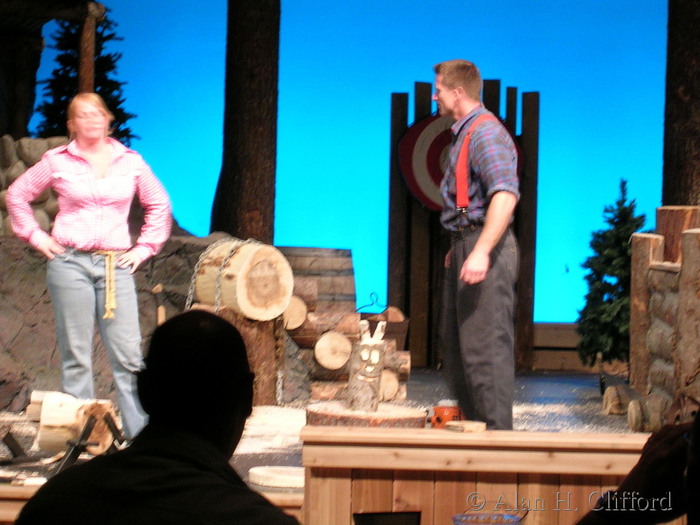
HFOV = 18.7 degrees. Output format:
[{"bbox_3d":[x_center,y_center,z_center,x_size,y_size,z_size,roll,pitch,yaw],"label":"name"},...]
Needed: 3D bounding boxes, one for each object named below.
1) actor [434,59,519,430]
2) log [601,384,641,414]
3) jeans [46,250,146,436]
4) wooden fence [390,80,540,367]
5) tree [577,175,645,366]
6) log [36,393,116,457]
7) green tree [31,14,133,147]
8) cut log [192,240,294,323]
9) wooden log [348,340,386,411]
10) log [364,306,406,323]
[{"bbox_3d":[0.575,-0.014,9.800,0.370,1.850,0.500,1,4,-9],"label":"actor"},{"bbox_3d":[1.468,0.741,11.400,0.280,0.150,0.150,-3,6,-45],"label":"log"},{"bbox_3d":[-1.175,0.406,9.800,0.460,0.960,0.320,1,4,-5],"label":"jeans"},{"bbox_3d":[0.708,-0.238,13.300,0.940,1.800,0.140,1,4,0],"label":"wooden fence"},{"bbox_3d":[1.637,0.073,12.900,0.540,1.180,0.540,1,4,0],"label":"tree"},{"bbox_3d":[-1.200,0.718,9.350,0.250,0.250,0.270,-2,6,-42],"label":"log"},{"bbox_3d":[-1.582,-0.999,12.700,0.680,1.100,0.680,1,4,0],"label":"green tree"},{"bbox_3d":[-0.556,0.090,11.200,0.380,0.390,0.360,-2,6,-42],"label":"cut log"},{"bbox_3d":[0.086,0.553,10.400,0.180,0.340,0.180,2,4,5],"label":"wooden log"},{"bbox_3d":[0.208,0.308,12.100,0.130,0.130,0.220,-2,5,-40],"label":"log"}]

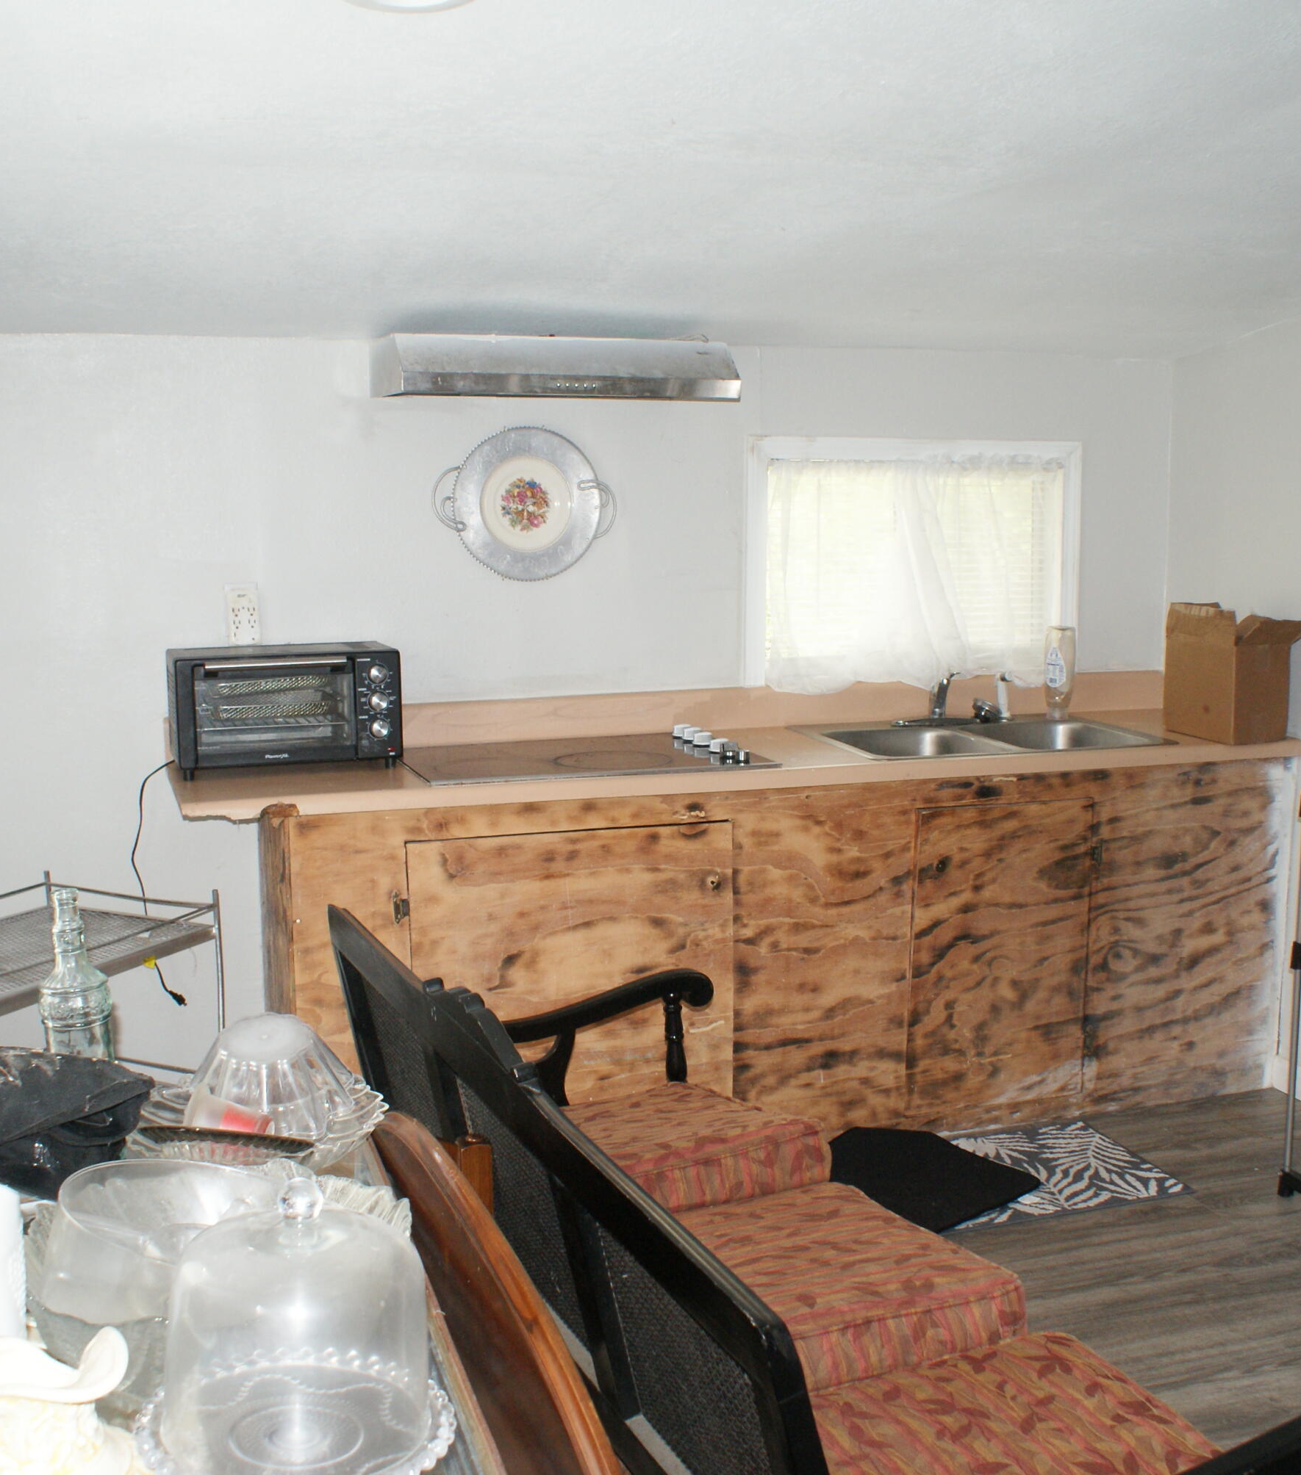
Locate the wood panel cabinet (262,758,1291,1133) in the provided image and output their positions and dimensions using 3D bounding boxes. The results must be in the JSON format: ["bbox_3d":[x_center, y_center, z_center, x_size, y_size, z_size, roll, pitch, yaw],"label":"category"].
[{"bbox_3d":[0.301,0.487,4.133,2.490,0.865,0.640,-3,8,-17],"label":"wood panel cabinet"}]

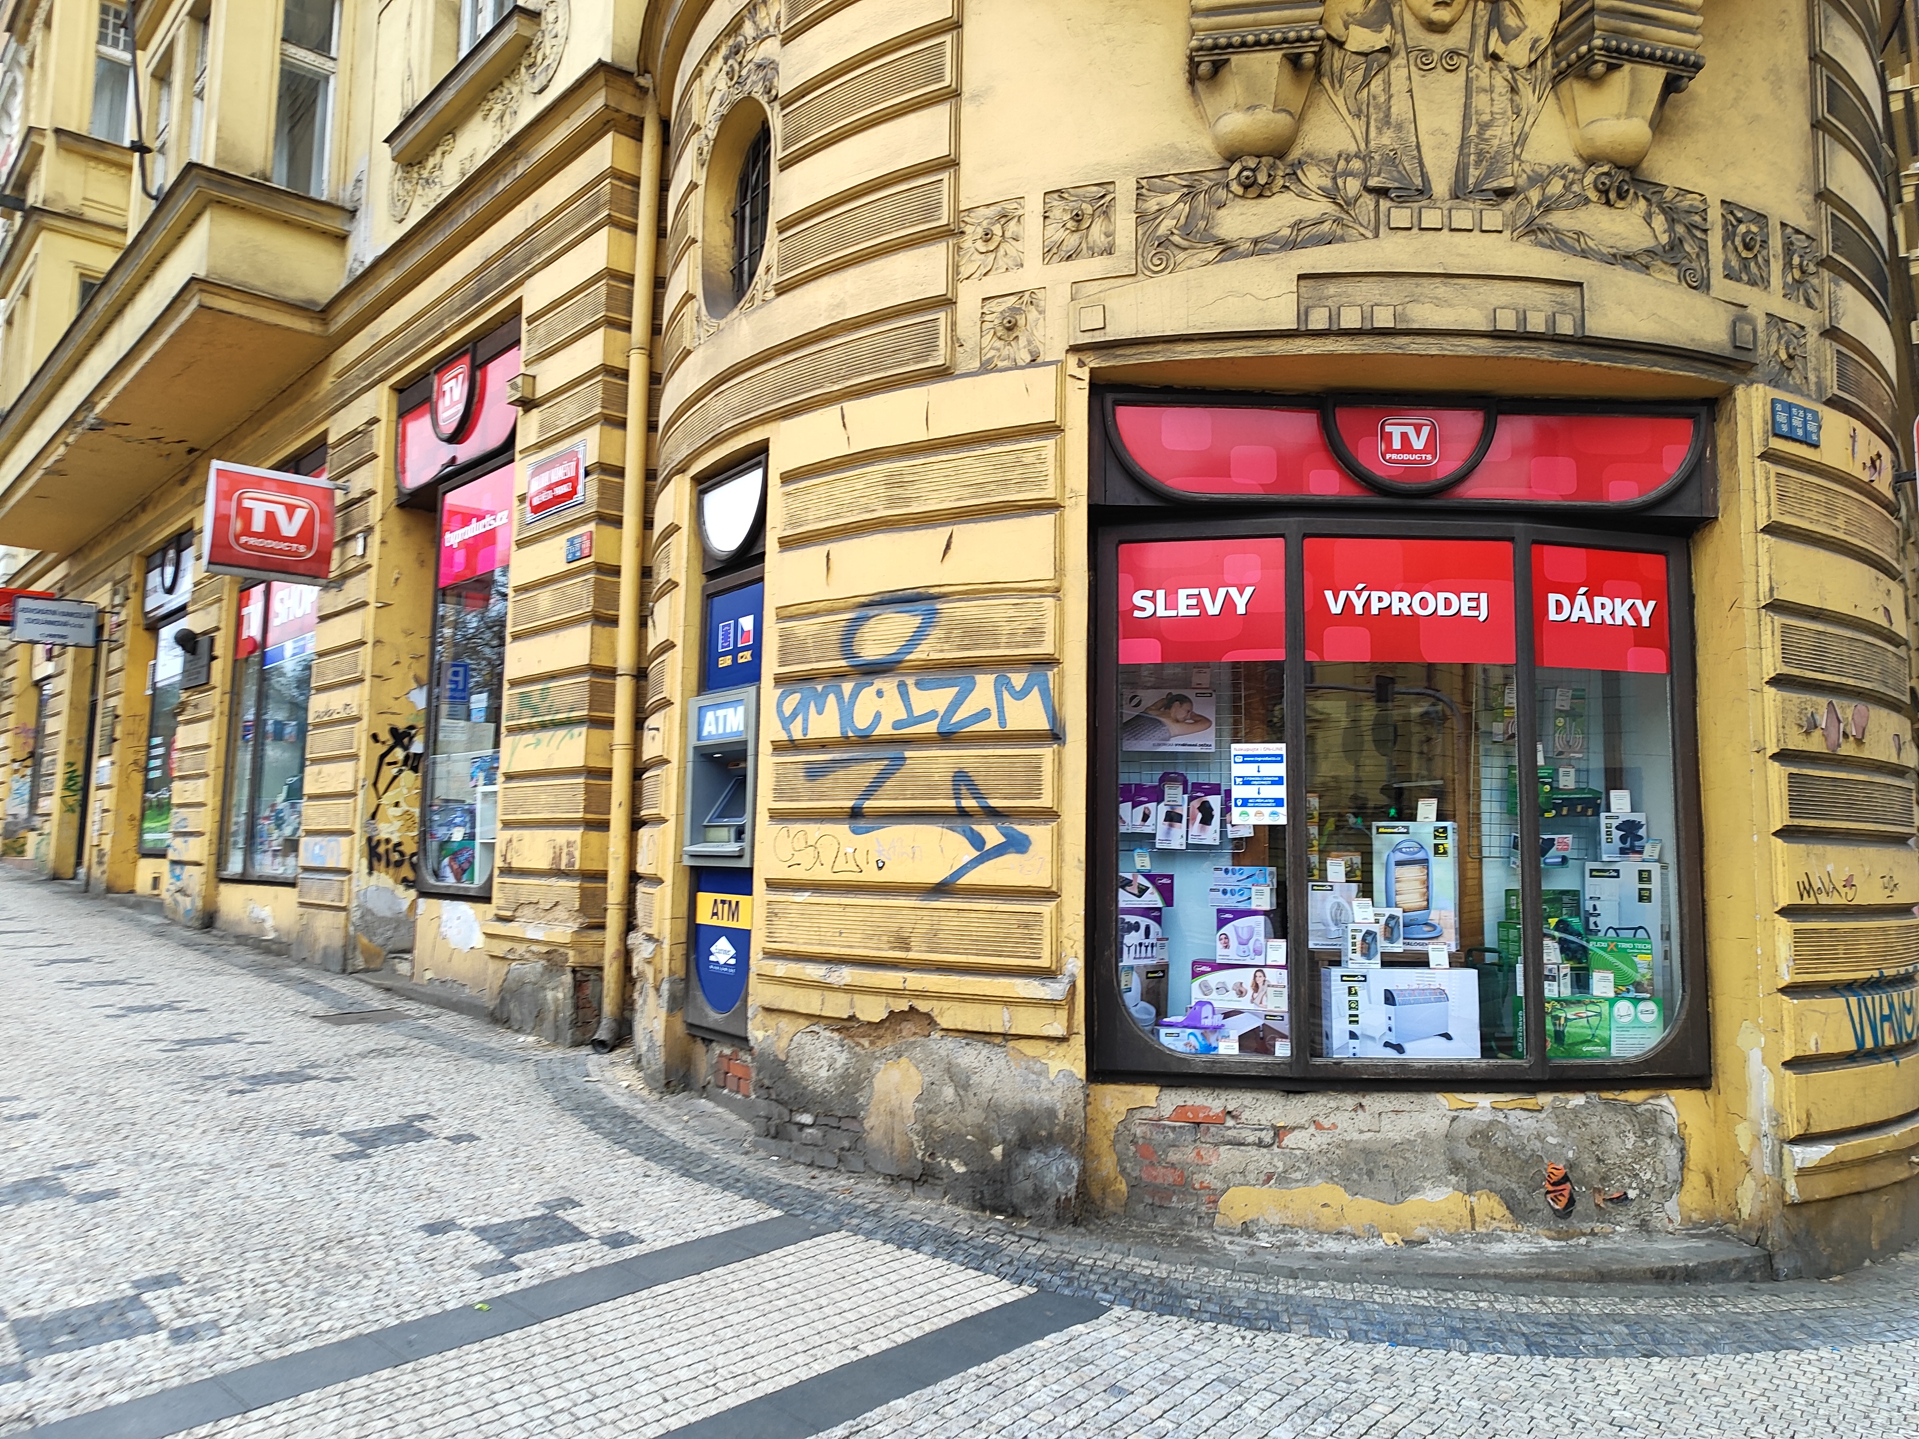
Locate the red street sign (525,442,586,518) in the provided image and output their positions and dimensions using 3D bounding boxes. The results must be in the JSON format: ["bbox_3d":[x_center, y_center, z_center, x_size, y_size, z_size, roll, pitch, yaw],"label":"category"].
[{"bbox_3d":[-2.363,-1.378,7.791,0.030,0.370,0.750,7,-8,-43],"label":"red street sign"}]

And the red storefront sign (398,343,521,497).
[{"bbox_3d":[-3.486,-2.100,9.302,0.120,0.740,2.182,7,-8,-43],"label":"red storefront sign"}]

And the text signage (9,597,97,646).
[{"bbox_3d":[-10.972,-1.175,16.143,0.860,0.540,0.070,7,-8,-43],"label":"text signage"}]

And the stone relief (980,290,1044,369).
[{"bbox_3d":[0.203,-1.479,5.063,0.262,0.298,0.060,-2,-7,25],"label":"stone relief"}]

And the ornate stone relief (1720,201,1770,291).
[{"bbox_3d":[3.028,-1.819,5.117,0.276,0.307,0.060,4,-7,-25],"label":"ornate stone relief"}]

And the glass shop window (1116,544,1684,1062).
[{"bbox_3d":[1.674,0.292,4.920,2.244,1.969,0.260,1,-6,0],"label":"glass shop window"}]

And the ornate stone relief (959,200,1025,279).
[{"bbox_3d":[0.122,-1.857,5.145,0.277,0.287,0.060,-2,-7,26],"label":"ornate stone relief"}]

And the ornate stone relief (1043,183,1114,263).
[{"bbox_3d":[0.450,-1.866,5.004,0.279,0.283,0.060,-1,-6,20],"label":"ornate stone relief"}]

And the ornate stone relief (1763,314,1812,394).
[{"bbox_3d":[3.224,-1.422,5.183,0.282,0.274,0.060,4,-7,-29],"label":"ornate stone relief"}]

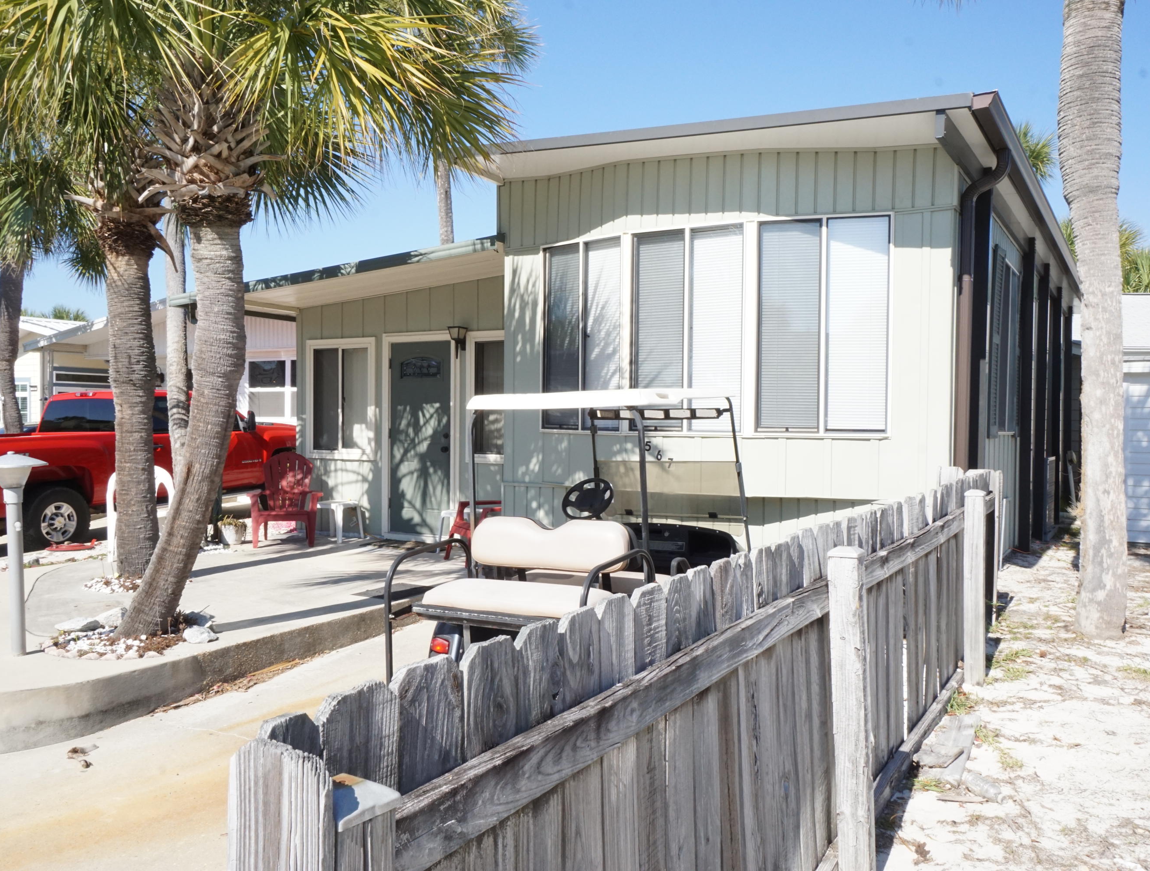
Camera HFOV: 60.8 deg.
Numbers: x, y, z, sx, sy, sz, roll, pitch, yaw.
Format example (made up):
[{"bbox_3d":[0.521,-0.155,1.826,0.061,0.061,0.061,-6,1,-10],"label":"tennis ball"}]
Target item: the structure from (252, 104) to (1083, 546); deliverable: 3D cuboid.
[{"bbox_3d":[1.727,-0.653,12.903,8.170,3.620,9.950,1,1,30],"label":"structure"}]

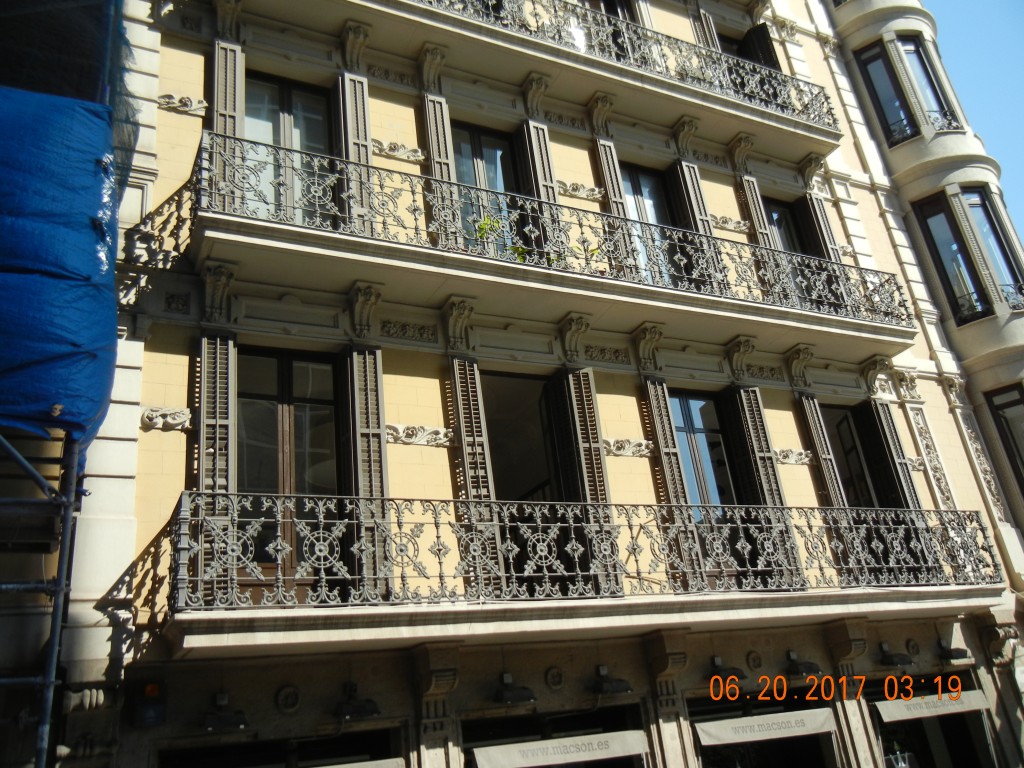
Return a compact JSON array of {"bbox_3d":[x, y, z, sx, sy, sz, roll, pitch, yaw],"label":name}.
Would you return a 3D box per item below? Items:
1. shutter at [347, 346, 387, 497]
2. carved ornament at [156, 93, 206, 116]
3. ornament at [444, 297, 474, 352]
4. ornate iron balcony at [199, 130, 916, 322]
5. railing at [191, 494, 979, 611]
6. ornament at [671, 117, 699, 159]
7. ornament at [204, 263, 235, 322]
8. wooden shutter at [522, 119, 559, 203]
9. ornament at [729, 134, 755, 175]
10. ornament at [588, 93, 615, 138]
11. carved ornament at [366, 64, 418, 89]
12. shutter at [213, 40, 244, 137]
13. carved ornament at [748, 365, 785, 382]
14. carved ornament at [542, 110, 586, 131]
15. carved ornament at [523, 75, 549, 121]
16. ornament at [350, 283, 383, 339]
[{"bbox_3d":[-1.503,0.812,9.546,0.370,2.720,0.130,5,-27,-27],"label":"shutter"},{"bbox_3d":[-3.885,-3.297,10.516,0.573,0.230,0.100,5,-27,-27],"label":"carved ornament"},{"bbox_3d":[-0.636,-0.711,10.790,0.300,0.620,0.350,5,-27,-27],"label":"ornament"},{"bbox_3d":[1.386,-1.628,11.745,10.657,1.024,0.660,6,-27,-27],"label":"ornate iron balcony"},{"bbox_3d":[1.838,2.000,10.285,10.900,1.030,0.760,5,-28,-28],"label":"railing"},{"bbox_3d":[2.869,-3.940,14.292,0.323,0.593,0.300,6,-27,-27],"label":"ornament"},{"bbox_3d":[-3.087,-0.945,9.319,0.316,0.585,0.300,6,-27,-27],"label":"ornament"},{"bbox_3d":[0.557,-2.369,12.259,0.308,3.018,0.154,6,-27,-27],"label":"wooden shutter"},{"bbox_3d":[3.915,-3.837,14.834,0.331,0.593,0.300,6,-27,-27],"label":"ornament"},{"bbox_3d":[1.438,-4.158,13.786,0.350,0.610,0.350,5,-28,-28],"label":"ornament"},{"bbox_3d":[-1.663,-4.262,12.295,0.700,0.215,0.070,5,-27,-27],"label":"carved ornament"},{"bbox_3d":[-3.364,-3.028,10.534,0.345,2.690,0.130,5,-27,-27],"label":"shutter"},{"bbox_3d":[3.666,-0.163,12.836,0.710,0.230,0.080,5,-27,-27],"label":"carved ornament"},{"bbox_3d":[0.816,-4.041,13.557,0.720,0.260,0.060,5,-28,-28],"label":"carved ornament"},{"bbox_3d":[0.407,-4.185,13.018,0.316,0.601,0.300,6,-27,-27],"label":"carved ornament"},{"bbox_3d":[-1.637,-0.803,10.071,0.316,0.585,0.300,6,-27,-27],"label":"ornament"}]

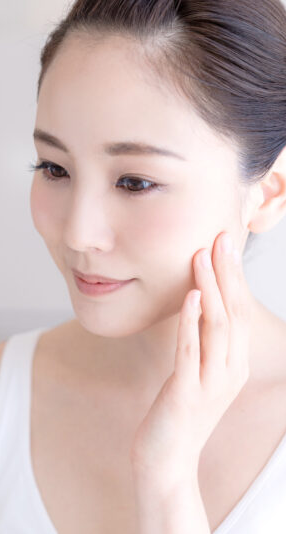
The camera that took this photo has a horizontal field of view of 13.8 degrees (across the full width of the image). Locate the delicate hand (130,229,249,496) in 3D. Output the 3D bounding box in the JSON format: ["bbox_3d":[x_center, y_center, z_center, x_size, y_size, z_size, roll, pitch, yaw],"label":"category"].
[{"bbox_3d":[0.033,0.062,0.780,0.077,0.172,0.056,18,-11,-35],"label":"delicate hand"}]

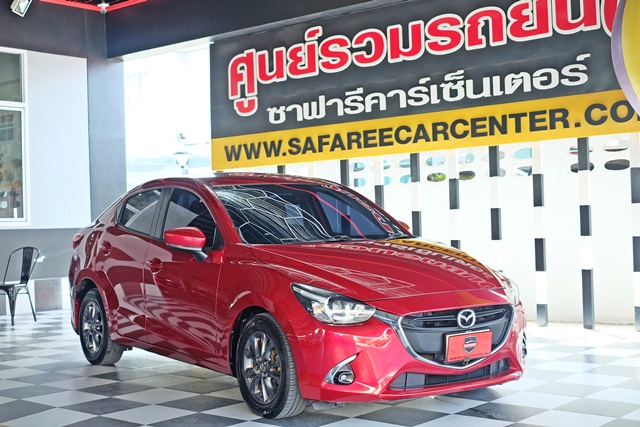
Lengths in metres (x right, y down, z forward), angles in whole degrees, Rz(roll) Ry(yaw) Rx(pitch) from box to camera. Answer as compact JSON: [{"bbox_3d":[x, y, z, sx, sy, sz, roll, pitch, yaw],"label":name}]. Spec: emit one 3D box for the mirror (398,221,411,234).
[{"bbox_3d":[0.605,0.142,6.910,0.245,0.205,0.155,-1,0,-35],"label":"mirror"}]

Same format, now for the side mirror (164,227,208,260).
[{"bbox_3d":[-0.841,0.177,5.907,0.245,0.205,0.155,-1,0,-35],"label":"side mirror"}]

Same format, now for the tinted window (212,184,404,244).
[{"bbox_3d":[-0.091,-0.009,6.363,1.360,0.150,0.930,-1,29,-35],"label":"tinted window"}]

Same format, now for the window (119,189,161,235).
[{"bbox_3d":[-1.379,-0.001,7.089,0.070,0.385,0.750,26,-16,-31],"label":"window"}]

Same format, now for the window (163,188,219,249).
[{"bbox_3d":[-0.838,0.019,6.283,0.080,0.470,1.000,26,-16,-31],"label":"window"}]

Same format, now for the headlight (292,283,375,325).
[{"bbox_3d":[0.063,0.491,5.037,0.280,0.220,0.460,-1,0,-35],"label":"headlight"}]

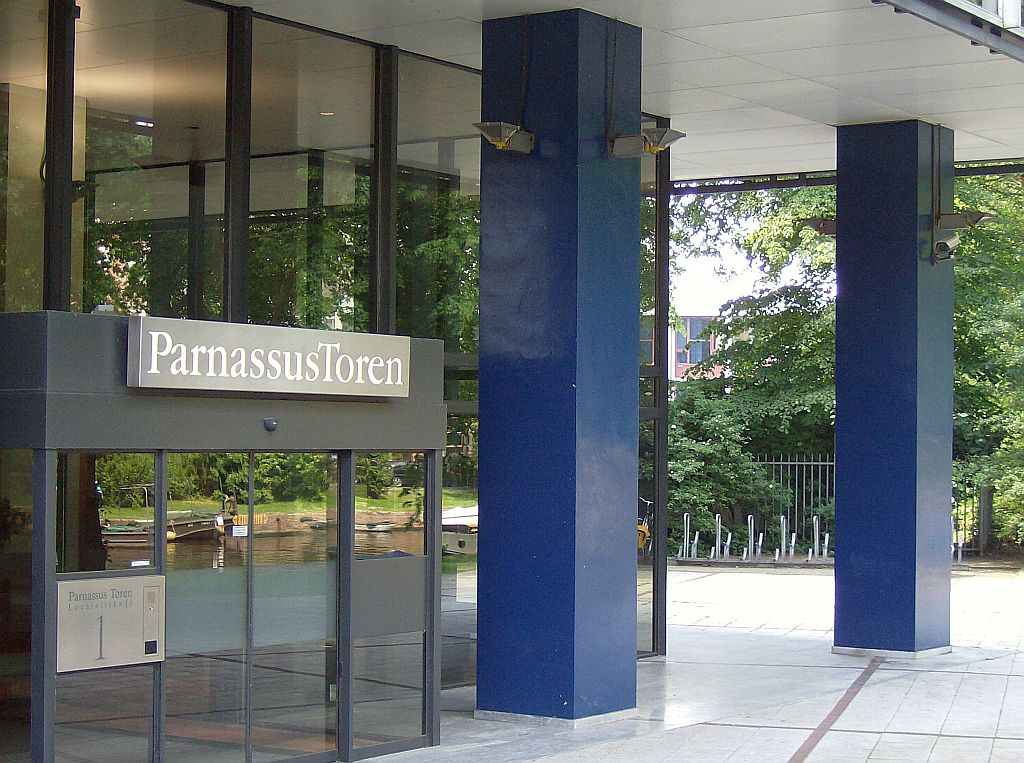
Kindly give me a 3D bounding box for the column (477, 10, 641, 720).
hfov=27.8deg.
[{"bbox_3d":[0.378,-0.128,16.309,0.906,5.400,0.906,-1,-2,34],"label":"column"}]

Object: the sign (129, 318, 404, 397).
[{"bbox_3d":[-1.489,-0.136,13.218,0.115,0.411,2.598,-1,-2,34],"label":"sign"}]

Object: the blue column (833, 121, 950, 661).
[{"bbox_3d":[3.985,0.054,21.562,0.906,5.400,0.906,-1,-2,34],"label":"blue column"}]

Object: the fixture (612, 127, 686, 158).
[{"bbox_3d":[1.042,-1.835,16.001,0.567,0.196,0.243,-1,-2,34],"label":"fixture"}]

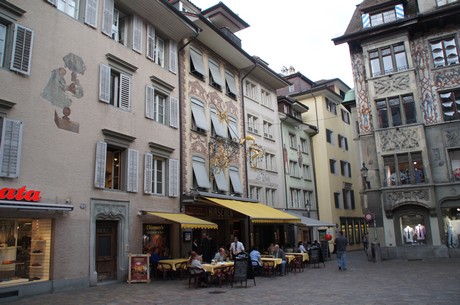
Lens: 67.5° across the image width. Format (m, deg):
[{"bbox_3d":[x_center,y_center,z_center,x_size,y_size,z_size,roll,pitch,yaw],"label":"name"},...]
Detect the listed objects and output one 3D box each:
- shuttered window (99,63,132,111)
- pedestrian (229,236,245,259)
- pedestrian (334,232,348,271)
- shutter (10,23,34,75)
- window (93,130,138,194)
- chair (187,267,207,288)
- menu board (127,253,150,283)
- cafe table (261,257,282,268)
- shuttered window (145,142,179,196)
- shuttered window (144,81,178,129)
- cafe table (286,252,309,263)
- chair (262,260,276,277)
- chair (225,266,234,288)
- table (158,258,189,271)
[{"bbox_3d":[-5.499,-3.107,16.554,0.200,1.884,1.884,-11,-16,30],"label":"shuttered window"},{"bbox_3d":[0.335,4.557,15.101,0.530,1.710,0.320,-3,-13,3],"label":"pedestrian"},{"bbox_3d":[5.474,4.842,16.982,0.560,1.800,0.420,-6,-14,13],"label":"pedestrian"},{"bbox_3d":[-7.660,-3.825,12.797,0.060,1.860,0.690,-10,-15,29],"label":"shutter"},{"bbox_3d":[-5.125,0.460,15.976,0.250,2.700,2.500,-10,-15,29],"label":"window"},{"bbox_3d":[-1.198,4.658,12.941,0.540,0.780,0.540,9,-18,-39],"label":"chair"},{"bbox_3d":[-3.809,4.900,14.639,0.780,1.150,0.450,-4,-13,7],"label":"menu board"},{"bbox_3d":[1.844,5.261,15.789,0.950,0.730,0.850,-11,-16,30],"label":"cafe table"},{"bbox_3d":[-3.603,1.001,18.493,0.250,2.700,2.620,-10,-15,29],"label":"shuttered window"},{"bbox_3d":[-3.764,-2.514,19.265,0.200,1.893,2.622,-11,-16,30],"label":"shuttered window"},{"bbox_3d":[3.680,5.943,18.855,1.050,0.730,0.850,-11,-16,30],"label":"cafe table"},{"bbox_3d":[1.694,4.964,14.983,0.490,0.760,0.520,-10,-15,29],"label":"chair"},{"bbox_3d":[0.021,4.557,12.739,0.520,0.780,0.520,-14,-18,39],"label":"chair"},{"bbox_3d":[-2.556,5.453,16.107,0.950,0.750,1.100,-12,-17,35],"label":"table"}]

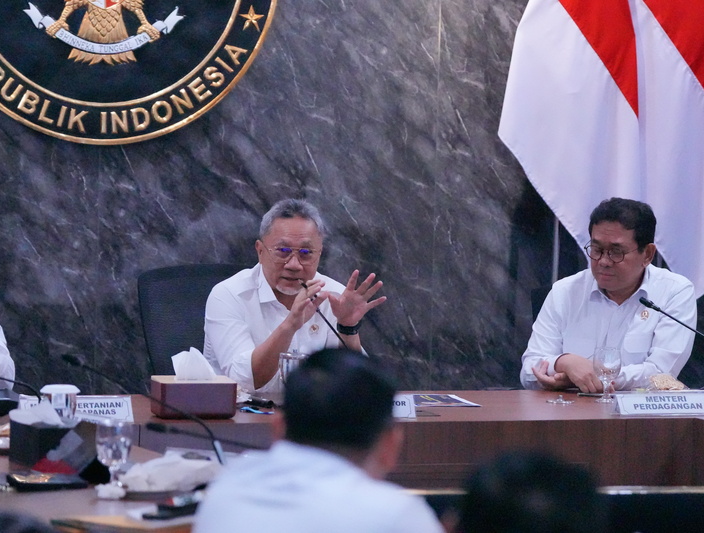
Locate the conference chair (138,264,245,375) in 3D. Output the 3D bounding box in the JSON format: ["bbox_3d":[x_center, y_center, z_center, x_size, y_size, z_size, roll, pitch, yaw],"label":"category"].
[{"bbox_3d":[-0.268,0.514,10.709,0.620,1.030,0.640,0,5,-16],"label":"conference chair"}]

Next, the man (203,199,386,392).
[{"bbox_3d":[-0.191,0.428,10.460,0.540,1.250,0.820,0,5,-14],"label":"man"}]

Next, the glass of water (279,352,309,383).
[{"bbox_3d":[-0.143,0.280,10.023,0.075,0.125,0.075,1,5,0],"label":"glass of water"}]

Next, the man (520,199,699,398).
[{"bbox_3d":[0.689,0.424,10.759,0.520,1.250,0.800,2,5,3],"label":"man"}]

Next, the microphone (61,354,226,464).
[{"bbox_3d":[-0.399,0.328,8.540,0.430,0.280,0.120,-1,6,-25],"label":"microphone"}]

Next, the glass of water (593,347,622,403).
[{"bbox_3d":[0.652,0.273,10.229,0.071,0.143,0.071,1,5,0],"label":"glass of water"}]

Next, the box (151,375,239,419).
[{"bbox_3d":[-0.383,0.317,9.751,0.192,0.087,0.140,0,5,-12],"label":"box"}]

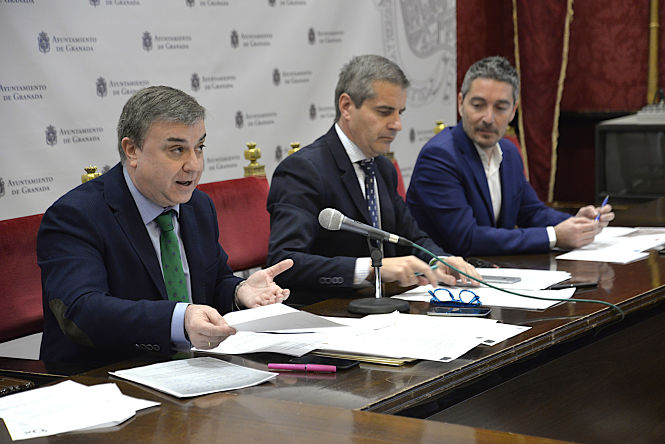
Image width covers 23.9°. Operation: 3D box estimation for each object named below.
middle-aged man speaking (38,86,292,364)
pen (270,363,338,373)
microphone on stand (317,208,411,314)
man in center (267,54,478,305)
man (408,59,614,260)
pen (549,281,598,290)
[{"bbox_3d":[-0.303,0.362,3.384,0.750,1.295,0.600,7,11,41],"label":"middle-aged man speaking"},{"bbox_3d":[-0.060,0.290,3.114,0.139,0.012,0.012,1,9,13],"label":"pen"},{"bbox_3d":[0.078,0.086,3.696,0.222,0.243,0.145,0,8,6],"label":"microphone on stand"},{"bbox_3d":[0.164,0.247,3.986,0.750,1.336,0.580,6,11,40],"label":"man in center"},{"bbox_3d":[0.539,0.184,4.502,0.750,1.303,0.570,7,11,41],"label":"man"},{"bbox_3d":[0.603,0.162,3.920,0.133,0.012,0.012,-3,9,-16],"label":"pen"}]

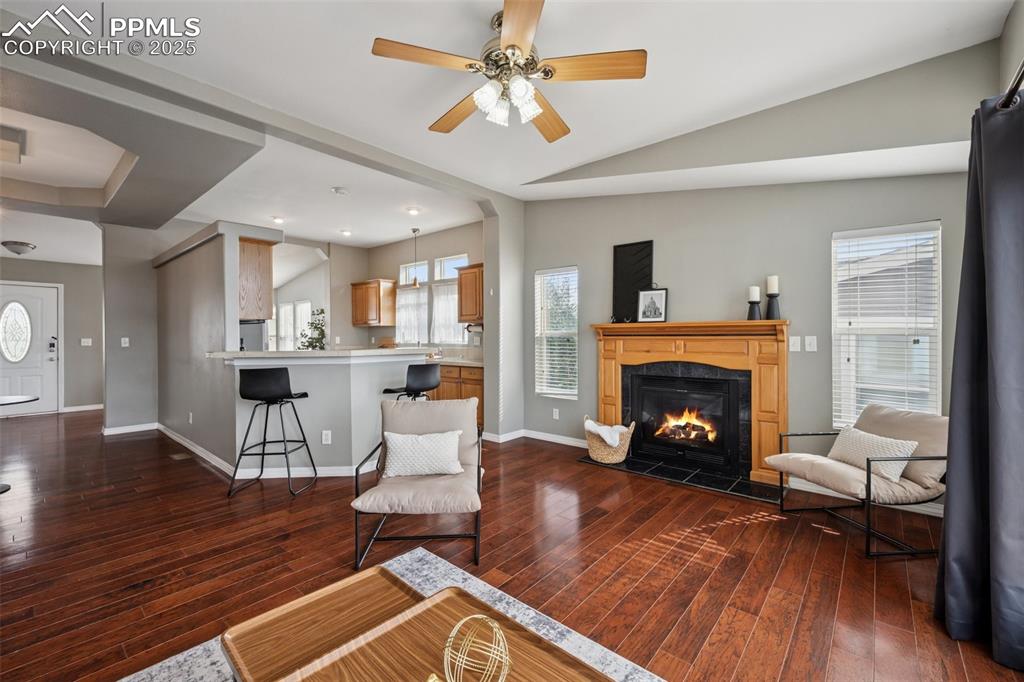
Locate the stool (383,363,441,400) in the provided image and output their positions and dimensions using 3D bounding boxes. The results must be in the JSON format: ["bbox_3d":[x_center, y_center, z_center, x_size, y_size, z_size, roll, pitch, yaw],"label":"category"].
[{"bbox_3d":[-0.910,0.698,3.880,0.457,0.972,0.496,0,1,38],"label":"stool"}]

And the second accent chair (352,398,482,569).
[{"bbox_3d":[-0.519,0.800,2.561,0.646,0.787,0.778,0,1,-3],"label":"second accent chair"}]

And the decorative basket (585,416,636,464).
[{"bbox_3d":[0.959,0.956,4.147,0.496,0.399,0.369,0,1,41],"label":"decorative basket"}]

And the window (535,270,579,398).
[{"bbox_3d":[0.510,-0.089,4.893,0.593,1.487,0.078,0,1,41],"label":"window"}]

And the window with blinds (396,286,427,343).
[{"bbox_3d":[-1.559,-0.399,6.655,0.797,0.894,0.078,0,1,41],"label":"window with blinds"}]

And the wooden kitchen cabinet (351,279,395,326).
[{"bbox_3d":[-2.283,-0.604,7.063,0.875,0.778,0.331,0,1,41],"label":"wooden kitchen cabinet"}]

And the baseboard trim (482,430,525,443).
[{"bbox_3d":[-0.103,1.128,5.134,0.292,0.085,0.437,0,1,41],"label":"baseboard trim"}]

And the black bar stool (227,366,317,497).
[{"bbox_3d":[-1.938,0.705,3.505,0.496,0.972,0.457,0,1,-2],"label":"black bar stool"}]

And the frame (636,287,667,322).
[{"bbox_3d":[1.333,-0.333,4.054,0.282,0.309,0.024,0,-6,41],"label":"frame"}]

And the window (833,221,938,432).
[{"bbox_3d":[2.654,-0.073,3.050,0.593,1.487,0.078,0,1,41],"label":"window"}]

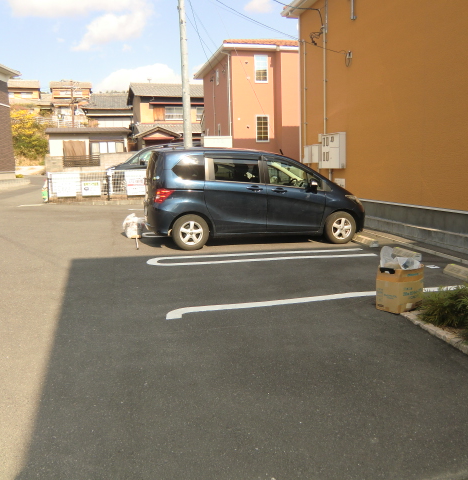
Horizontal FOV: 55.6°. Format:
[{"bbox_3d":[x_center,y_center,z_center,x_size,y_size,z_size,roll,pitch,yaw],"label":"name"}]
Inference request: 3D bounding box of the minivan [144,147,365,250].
[{"bbox_3d":[0.470,-0.835,8.200,4.200,1.720,1.700,-2,10,-17],"label":"minivan"}]

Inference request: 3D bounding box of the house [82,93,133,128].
[{"bbox_3d":[-13.785,-14.613,52.500,7.200,6.200,7.000,-3,9,-12],"label":"house"}]

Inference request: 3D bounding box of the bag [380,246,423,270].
[{"bbox_3d":[1.576,0.180,4.200,0.400,0.260,0.280,-8,10,-36],"label":"bag"}]

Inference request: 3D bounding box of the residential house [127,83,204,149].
[{"bbox_3d":[-4.050,-9.900,39.000,8.500,7.400,7.500,-4,9,-17],"label":"residential house"}]

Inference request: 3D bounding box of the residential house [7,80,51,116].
[{"bbox_3d":[-35.044,-23.034,73.000,8.500,7.000,7.200,-4,9,-16],"label":"residential house"}]

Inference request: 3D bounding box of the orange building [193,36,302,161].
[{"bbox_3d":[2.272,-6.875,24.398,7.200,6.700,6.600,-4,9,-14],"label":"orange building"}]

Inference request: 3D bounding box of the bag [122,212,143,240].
[{"bbox_3d":[-2.235,-0.321,9.820,0.470,0.560,0.420,-3,8,-8],"label":"bag"}]

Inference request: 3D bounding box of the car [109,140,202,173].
[{"bbox_3d":[-2.200,-2.700,16.400,4.600,1.750,1.750,-4,9,-14],"label":"car"}]

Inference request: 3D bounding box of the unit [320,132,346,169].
[{"bbox_3d":[2.732,-2.393,12.127,0.190,0.900,1.250,-3,8,-8],"label":"unit"}]

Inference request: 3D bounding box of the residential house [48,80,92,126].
[{"bbox_3d":[-29.500,-25.000,80.000,7.400,7.600,6.500,-2,9,-6],"label":"residential house"}]

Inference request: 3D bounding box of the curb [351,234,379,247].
[{"bbox_3d":[2.377,0.027,7.959,0.150,0.110,0.680,-3,8,-8],"label":"curb"}]

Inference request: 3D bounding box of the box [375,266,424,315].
[{"bbox_3d":[1.700,0.465,4.500,0.420,0.420,0.290,-9,14,-44],"label":"box"}]

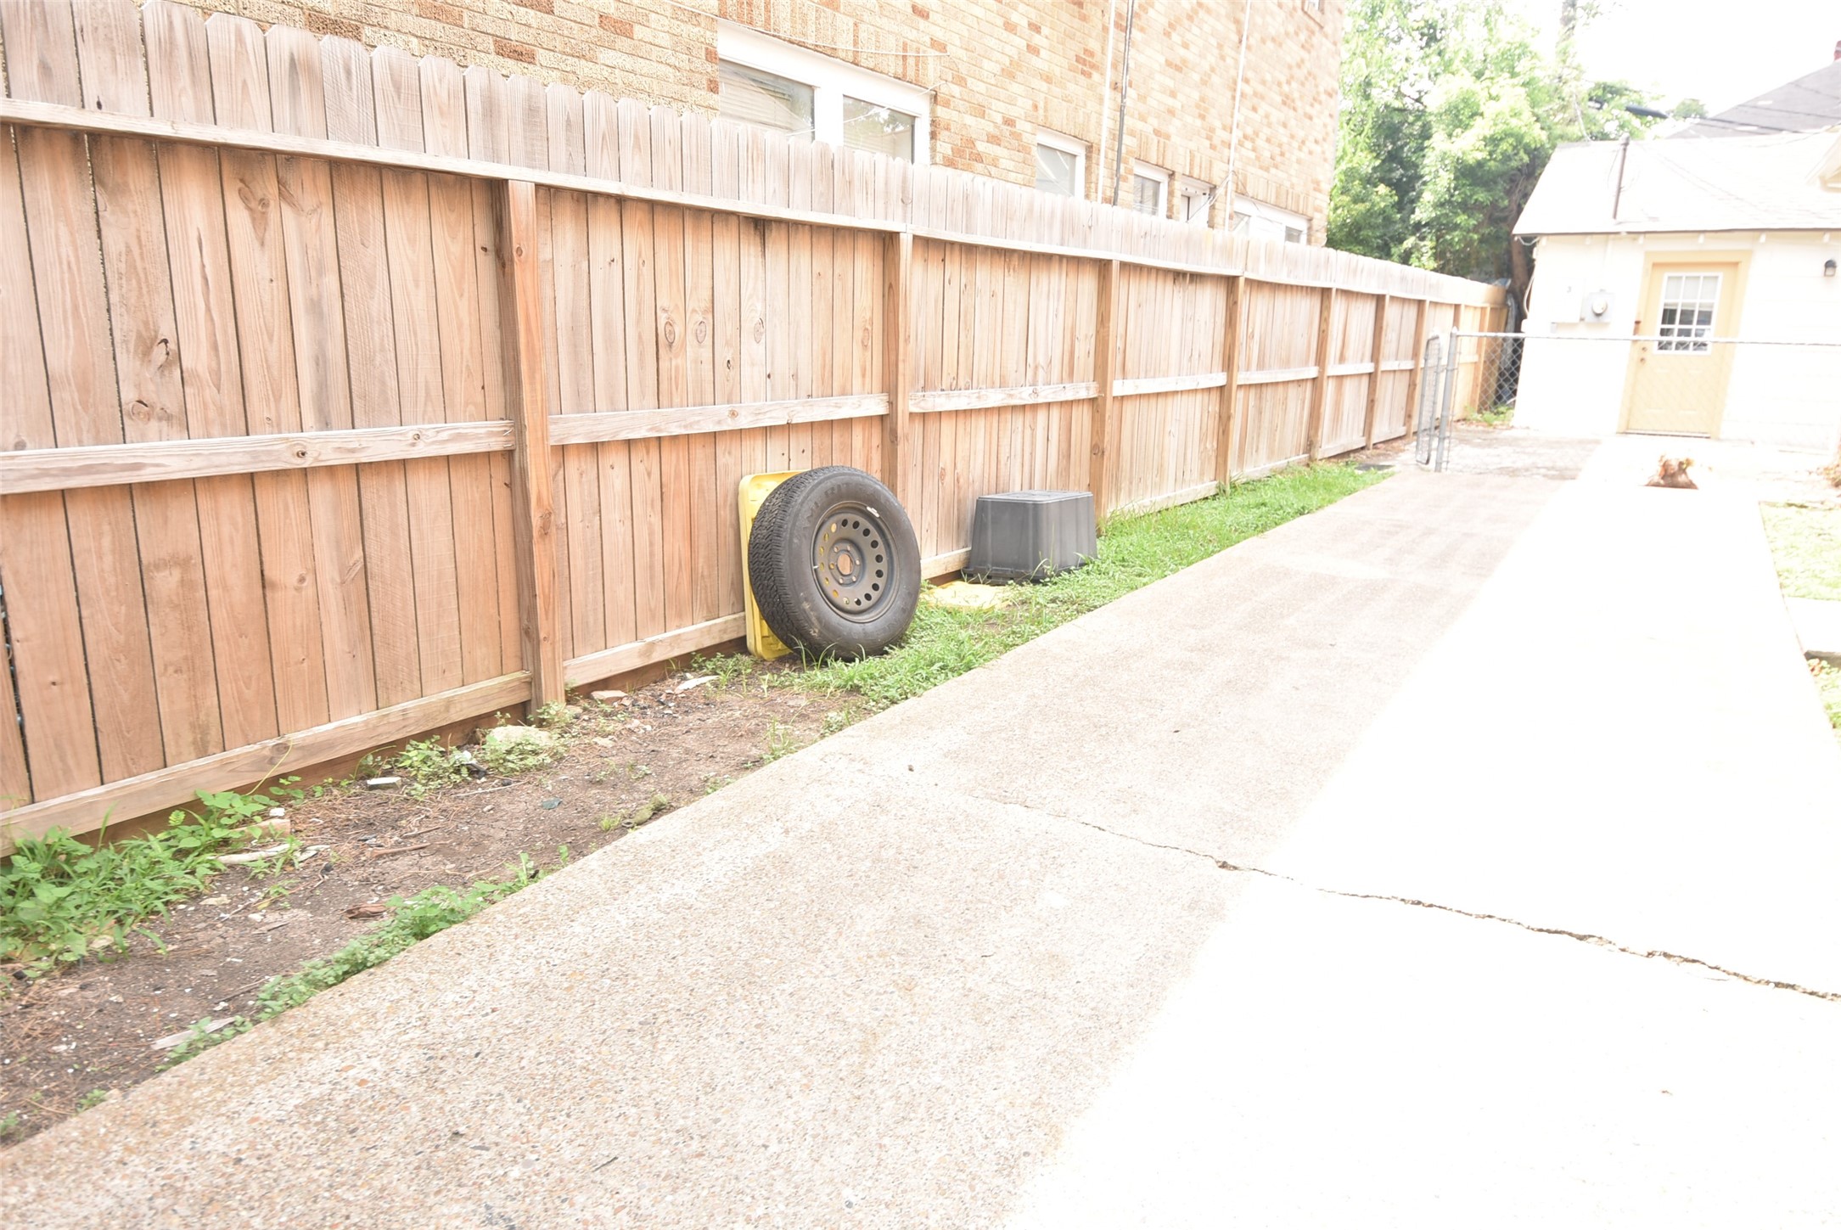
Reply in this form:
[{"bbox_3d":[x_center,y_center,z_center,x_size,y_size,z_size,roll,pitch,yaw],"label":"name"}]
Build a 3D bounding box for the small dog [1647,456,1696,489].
[{"bbox_3d":[6.231,-1.204,10.182,0.310,0.270,0.420,14,18,42],"label":"small dog"}]

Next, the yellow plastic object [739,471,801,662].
[{"bbox_3d":[-0.483,-0.215,4.737,0.075,0.690,0.530,5,12,32],"label":"yellow plastic object"}]

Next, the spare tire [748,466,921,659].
[{"bbox_3d":[-0.306,-0.189,4.609,0.235,0.728,0.728,-8,4,43],"label":"spare tire"}]

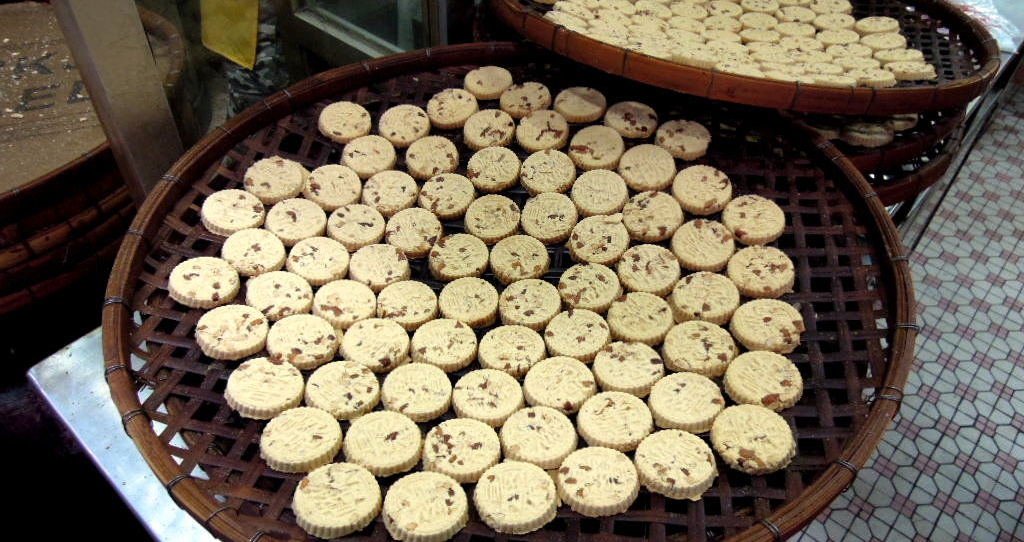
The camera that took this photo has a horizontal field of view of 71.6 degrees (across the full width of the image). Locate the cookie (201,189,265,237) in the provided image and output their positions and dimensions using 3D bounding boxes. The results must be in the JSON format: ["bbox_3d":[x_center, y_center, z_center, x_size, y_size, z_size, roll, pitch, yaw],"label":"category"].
[{"bbox_3d":[-0.284,-0.058,0.723,0.059,0.011,0.059,10,48,-11],"label":"cookie"}]

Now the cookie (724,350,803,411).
[{"bbox_3d":[0.189,0.082,0.535,0.056,0.011,0.056,-12,35,0],"label":"cookie"}]

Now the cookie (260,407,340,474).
[{"bbox_3d":[-0.147,0.117,0.497,0.056,0.011,0.056,6,33,-4],"label":"cookie"}]

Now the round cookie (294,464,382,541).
[{"bbox_3d":[-0.115,0.149,0.466,0.056,0.012,0.056,2,32,0],"label":"round cookie"}]

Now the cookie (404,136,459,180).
[{"bbox_3d":[-0.087,-0.124,0.778,0.056,0.011,0.056,3,52,-3],"label":"cookie"}]

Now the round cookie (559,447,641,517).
[{"bbox_3d":[0.057,0.141,0.480,0.056,0.012,0.056,-1,31,1],"label":"round cookie"}]

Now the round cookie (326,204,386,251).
[{"bbox_3d":[-0.142,-0.039,0.649,0.052,0.009,0.052,5,49,-6],"label":"round cookie"}]

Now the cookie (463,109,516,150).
[{"bbox_3d":[-0.026,-0.154,0.777,0.056,0.012,0.056,0,53,0],"label":"cookie"}]

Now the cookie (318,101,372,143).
[{"bbox_3d":[-0.170,-0.151,0.723,0.052,0.009,0.052,5,59,-8],"label":"cookie"}]

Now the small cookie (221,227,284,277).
[{"bbox_3d":[-0.220,-0.016,0.607,0.052,0.009,0.052,10,45,-10],"label":"small cookie"}]

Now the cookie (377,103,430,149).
[{"bbox_3d":[-0.127,-0.171,0.841,0.059,0.011,0.059,3,58,-5],"label":"cookie"}]

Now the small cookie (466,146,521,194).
[{"bbox_3d":[-0.019,-0.109,0.752,0.056,0.012,0.056,-3,52,0],"label":"small cookie"}]

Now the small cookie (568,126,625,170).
[{"bbox_3d":[0.089,-0.129,0.747,0.056,0.012,0.056,-2,55,0],"label":"small cookie"}]

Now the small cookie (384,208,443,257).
[{"bbox_3d":[-0.103,-0.042,0.749,0.059,0.011,0.059,3,49,-4],"label":"small cookie"}]

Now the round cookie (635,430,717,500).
[{"bbox_3d":[0.107,0.124,0.462,0.052,0.009,0.052,-8,32,0],"label":"round cookie"}]

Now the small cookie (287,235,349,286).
[{"bbox_3d":[-0.174,-0.010,0.641,0.056,0.012,0.056,8,46,0],"label":"small cookie"}]

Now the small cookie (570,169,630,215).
[{"bbox_3d":[0.096,-0.087,0.781,0.059,0.011,0.059,-4,52,5],"label":"small cookie"}]

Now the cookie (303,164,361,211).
[{"bbox_3d":[-0.170,-0.079,0.675,0.052,0.009,0.052,6,53,-8],"label":"cookie"}]

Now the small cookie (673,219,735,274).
[{"bbox_3d":[0.174,-0.024,0.650,0.056,0.012,0.056,-4,49,0],"label":"small cookie"}]

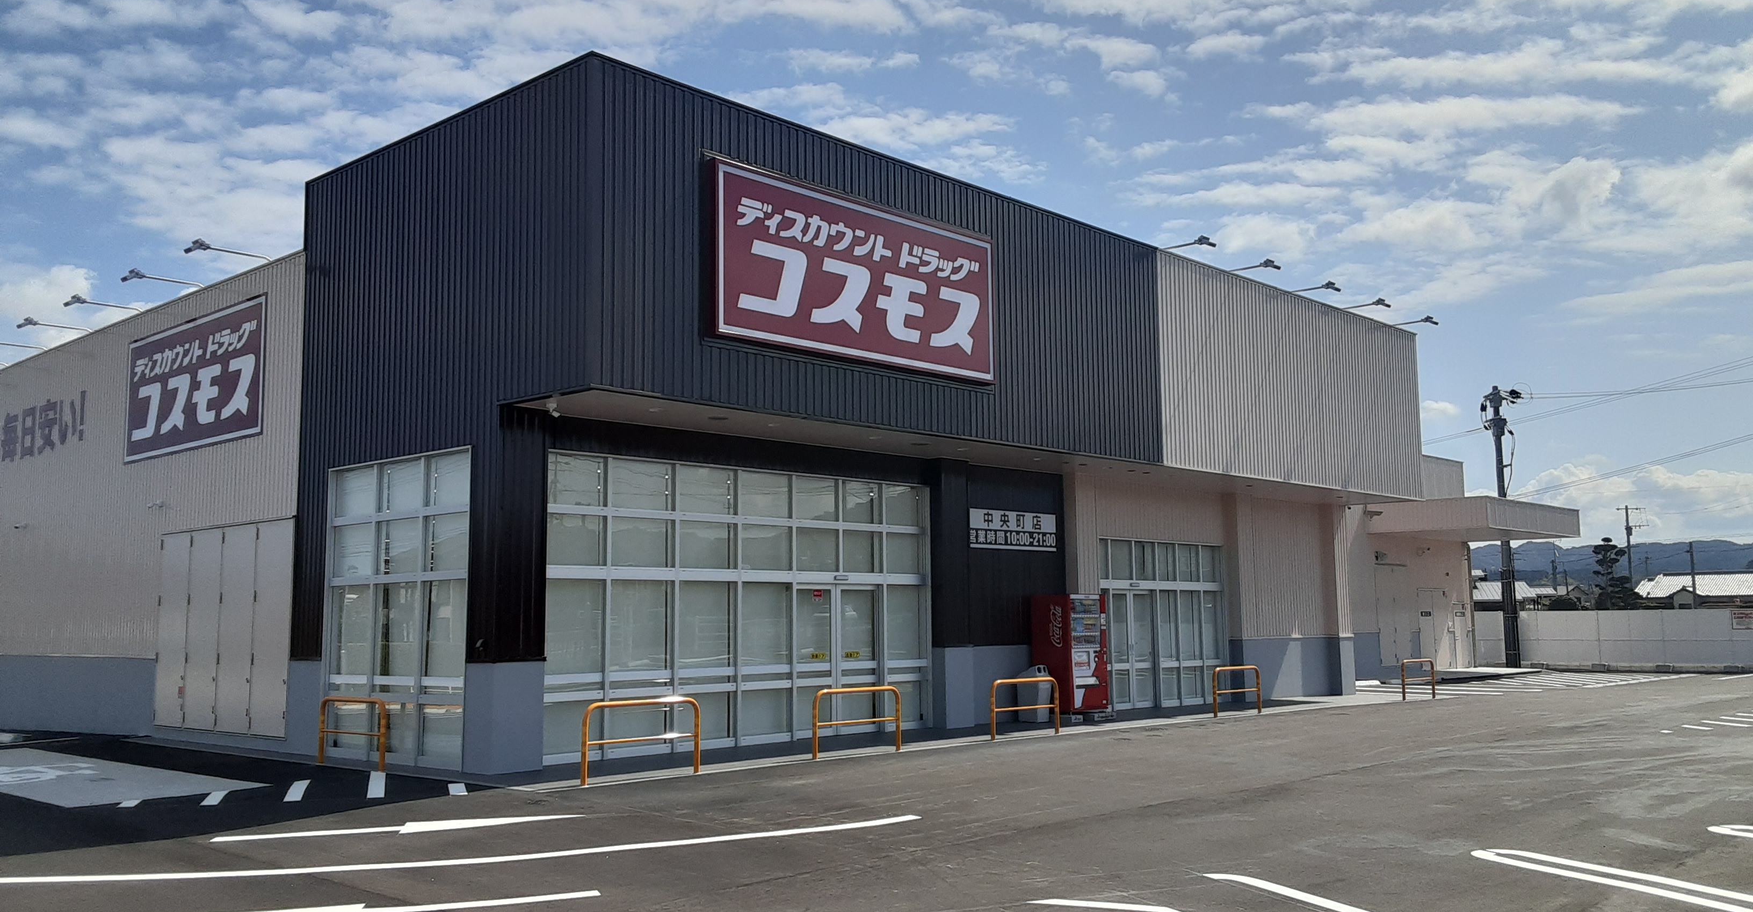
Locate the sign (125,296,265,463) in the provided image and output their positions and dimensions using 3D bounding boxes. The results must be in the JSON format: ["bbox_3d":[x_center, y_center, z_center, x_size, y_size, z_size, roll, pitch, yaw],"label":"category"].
[{"bbox_3d":[-10.070,-1.056,20.018,5.121,1.970,0.091,-7,-9,43],"label":"sign"}]

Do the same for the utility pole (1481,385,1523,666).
[{"bbox_3d":[18.272,2.135,39.518,0.900,8.411,0.700,-7,-9,43],"label":"utility pole"}]

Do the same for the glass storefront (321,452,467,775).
[{"bbox_3d":[-5.412,1.715,15.435,3.252,3.384,0.152,-7,-9,43],"label":"glass storefront"}]

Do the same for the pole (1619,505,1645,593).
[{"bbox_3d":[56.870,8.558,102.447,1.900,9.650,0.600,-7,-9,43],"label":"pole"}]

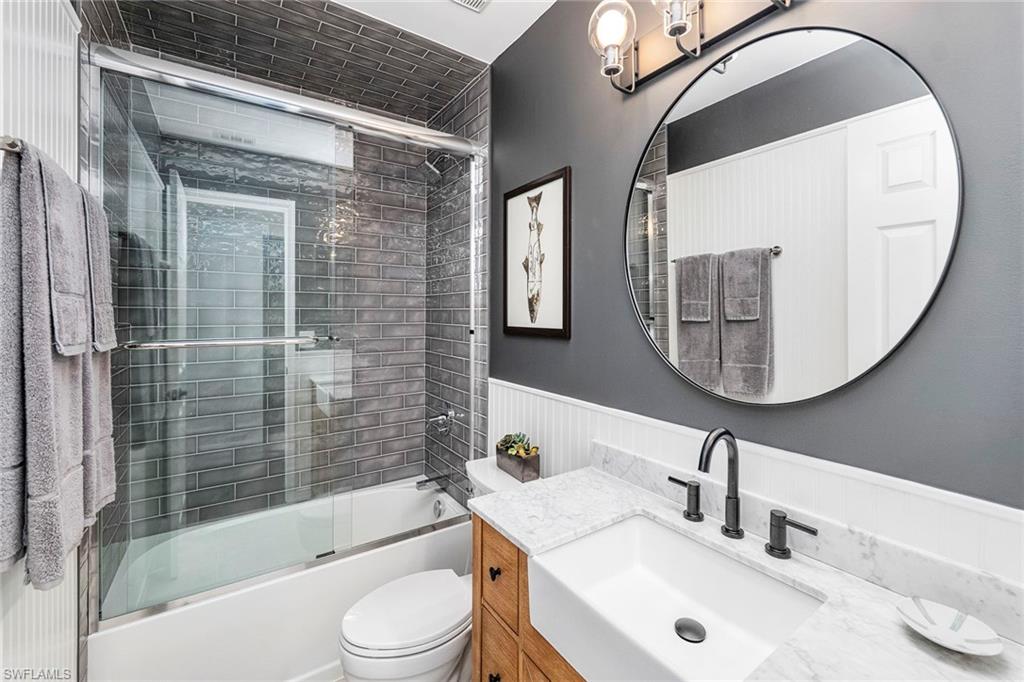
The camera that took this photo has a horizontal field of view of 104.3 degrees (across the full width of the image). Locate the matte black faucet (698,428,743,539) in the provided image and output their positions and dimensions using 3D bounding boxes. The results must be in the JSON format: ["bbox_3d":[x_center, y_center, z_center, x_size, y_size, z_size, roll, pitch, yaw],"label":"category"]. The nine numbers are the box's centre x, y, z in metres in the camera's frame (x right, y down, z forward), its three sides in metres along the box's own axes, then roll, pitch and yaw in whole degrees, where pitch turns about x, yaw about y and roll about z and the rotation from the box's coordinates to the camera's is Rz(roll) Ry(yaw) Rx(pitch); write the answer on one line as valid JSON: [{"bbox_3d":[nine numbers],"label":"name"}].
[{"bbox_3d":[0.525,0.360,0.993,0.170,0.276,0.057,-2,3,-34],"label":"matte black faucet"}]

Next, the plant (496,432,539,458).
[{"bbox_3d":[0.025,0.451,1.750,0.088,0.077,0.210,-2,3,-34],"label":"plant"}]

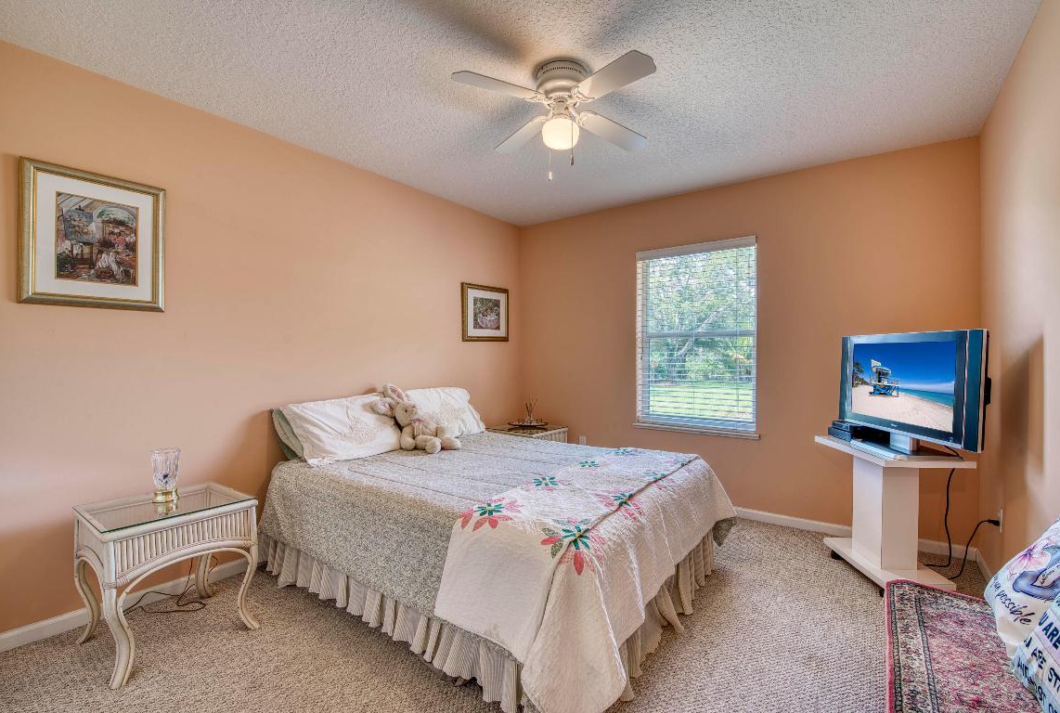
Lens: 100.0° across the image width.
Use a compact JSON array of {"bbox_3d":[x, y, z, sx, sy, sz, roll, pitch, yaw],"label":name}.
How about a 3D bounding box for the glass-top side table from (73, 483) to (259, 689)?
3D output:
[{"bbox_3d":[-1.524,0.898,1.876,0.500,0.566,0.500,0,0,37],"label":"glass-top side table"}]

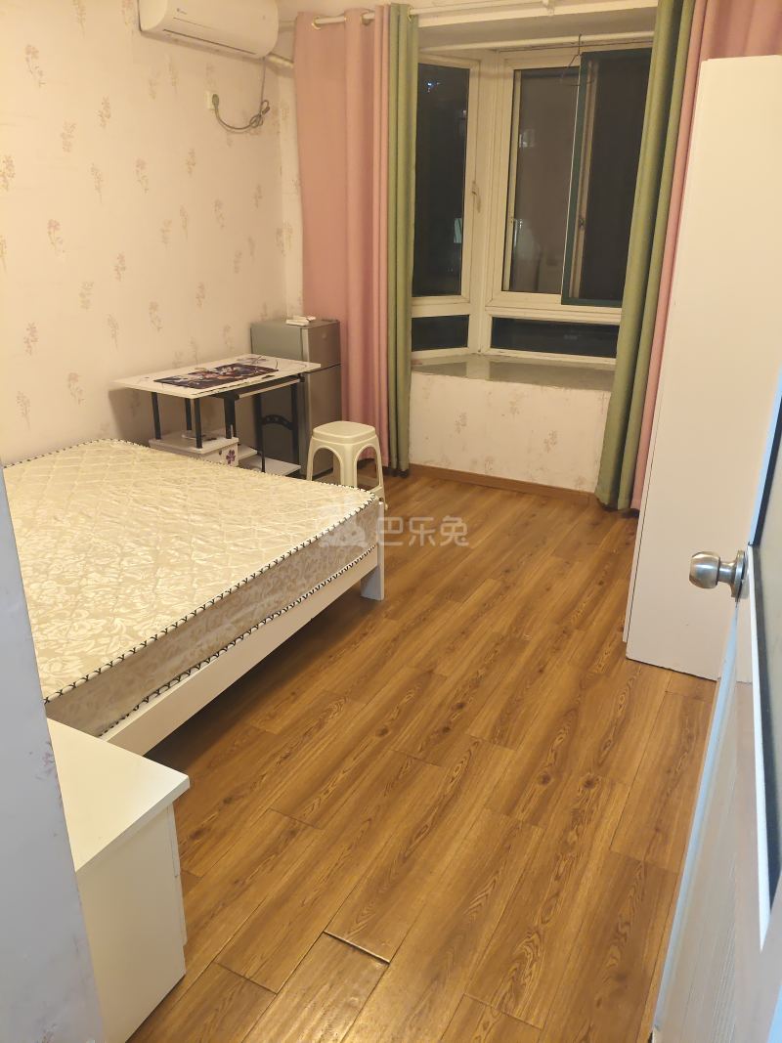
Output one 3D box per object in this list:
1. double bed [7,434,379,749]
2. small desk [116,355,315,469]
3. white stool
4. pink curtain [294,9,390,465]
[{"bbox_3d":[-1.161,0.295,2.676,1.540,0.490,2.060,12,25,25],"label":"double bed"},{"bbox_3d":[-0.831,-0.395,4.006,0.520,0.730,0.908,14,26,30],"label":"small desk"},{"bbox_3d":[-0.238,-0.259,4.048,0.320,0.455,0.320,15,26,32],"label":"white stool"},{"bbox_3d":[-0.254,-1.459,4.342,0.565,2.350,0.150,12,25,26],"label":"pink curtain"}]

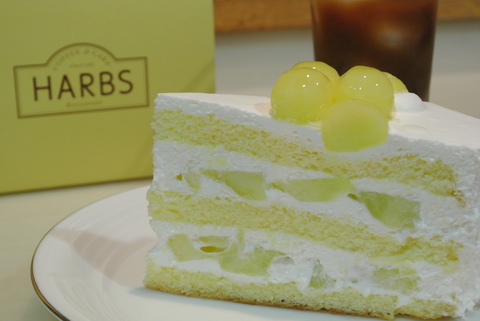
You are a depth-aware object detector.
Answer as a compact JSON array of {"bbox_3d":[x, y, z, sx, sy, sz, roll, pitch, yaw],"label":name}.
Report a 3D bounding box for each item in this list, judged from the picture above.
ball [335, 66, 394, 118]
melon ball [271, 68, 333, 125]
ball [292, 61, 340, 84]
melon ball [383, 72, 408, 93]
[{"bbox_3d":[0.051,-0.027,0.371,0.025,0.023,0.025,-1,14,0],"label":"ball"},{"bbox_3d":[0.025,-0.026,0.361,0.025,0.023,0.025,-1,14,0],"label":"melon ball"},{"bbox_3d":[0.031,-0.030,0.382,0.025,0.023,0.025,-1,14,0],"label":"ball"},{"bbox_3d":[0.061,-0.026,0.391,0.025,0.023,0.025,-1,14,0],"label":"melon ball"}]

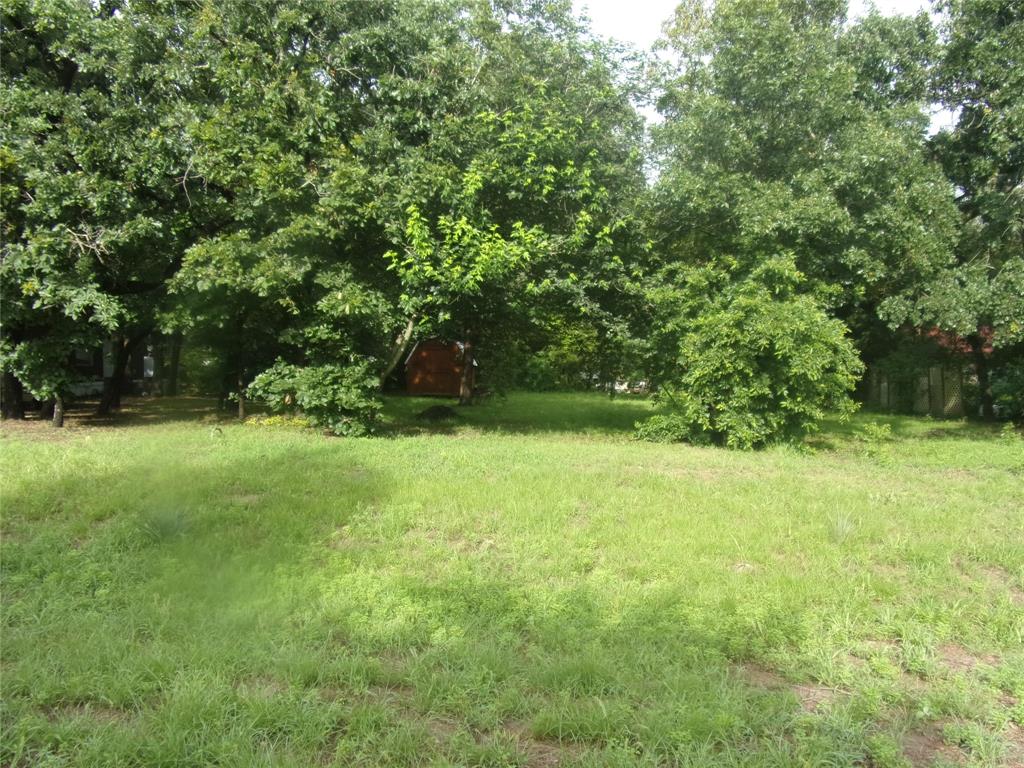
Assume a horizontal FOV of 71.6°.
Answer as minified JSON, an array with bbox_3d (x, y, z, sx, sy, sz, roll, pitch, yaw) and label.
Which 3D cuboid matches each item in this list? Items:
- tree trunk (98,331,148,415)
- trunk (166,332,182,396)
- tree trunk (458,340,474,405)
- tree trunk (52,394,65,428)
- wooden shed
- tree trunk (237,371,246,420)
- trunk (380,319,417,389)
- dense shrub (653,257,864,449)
[{"bbox_3d":[-12.038,-0.356,22.000,1.450,2.600,0.800,0,2,0],"label":"tree trunk"},{"bbox_3d":[-15.234,-0.879,32.000,0.600,2.900,0.550,0,2,0],"label":"trunk"},{"bbox_3d":[-1.730,-0.437,27.000,0.500,2.450,0.450,0,2,0],"label":"tree trunk"},{"bbox_3d":[-10.986,0.666,17.200,0.270,0.840,0.270,0,2,0],"label":"tree trunk"},{"bbox_3d":[-3.424,-0.814,34.000,3.200,2.750,3.900,0,2,0],"label":"wooden shed"},{"bbox_3d":[-7.467,0.317,19.600,0.200,1.380,0.200,0,2,0],"label":"tree trunk"},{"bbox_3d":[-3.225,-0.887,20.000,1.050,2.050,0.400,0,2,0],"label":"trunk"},{"bbox_3d":[4.965,-0.634,14.300,4.200,3.800,3.600,0,2,0],"label":"dense shrub"}]

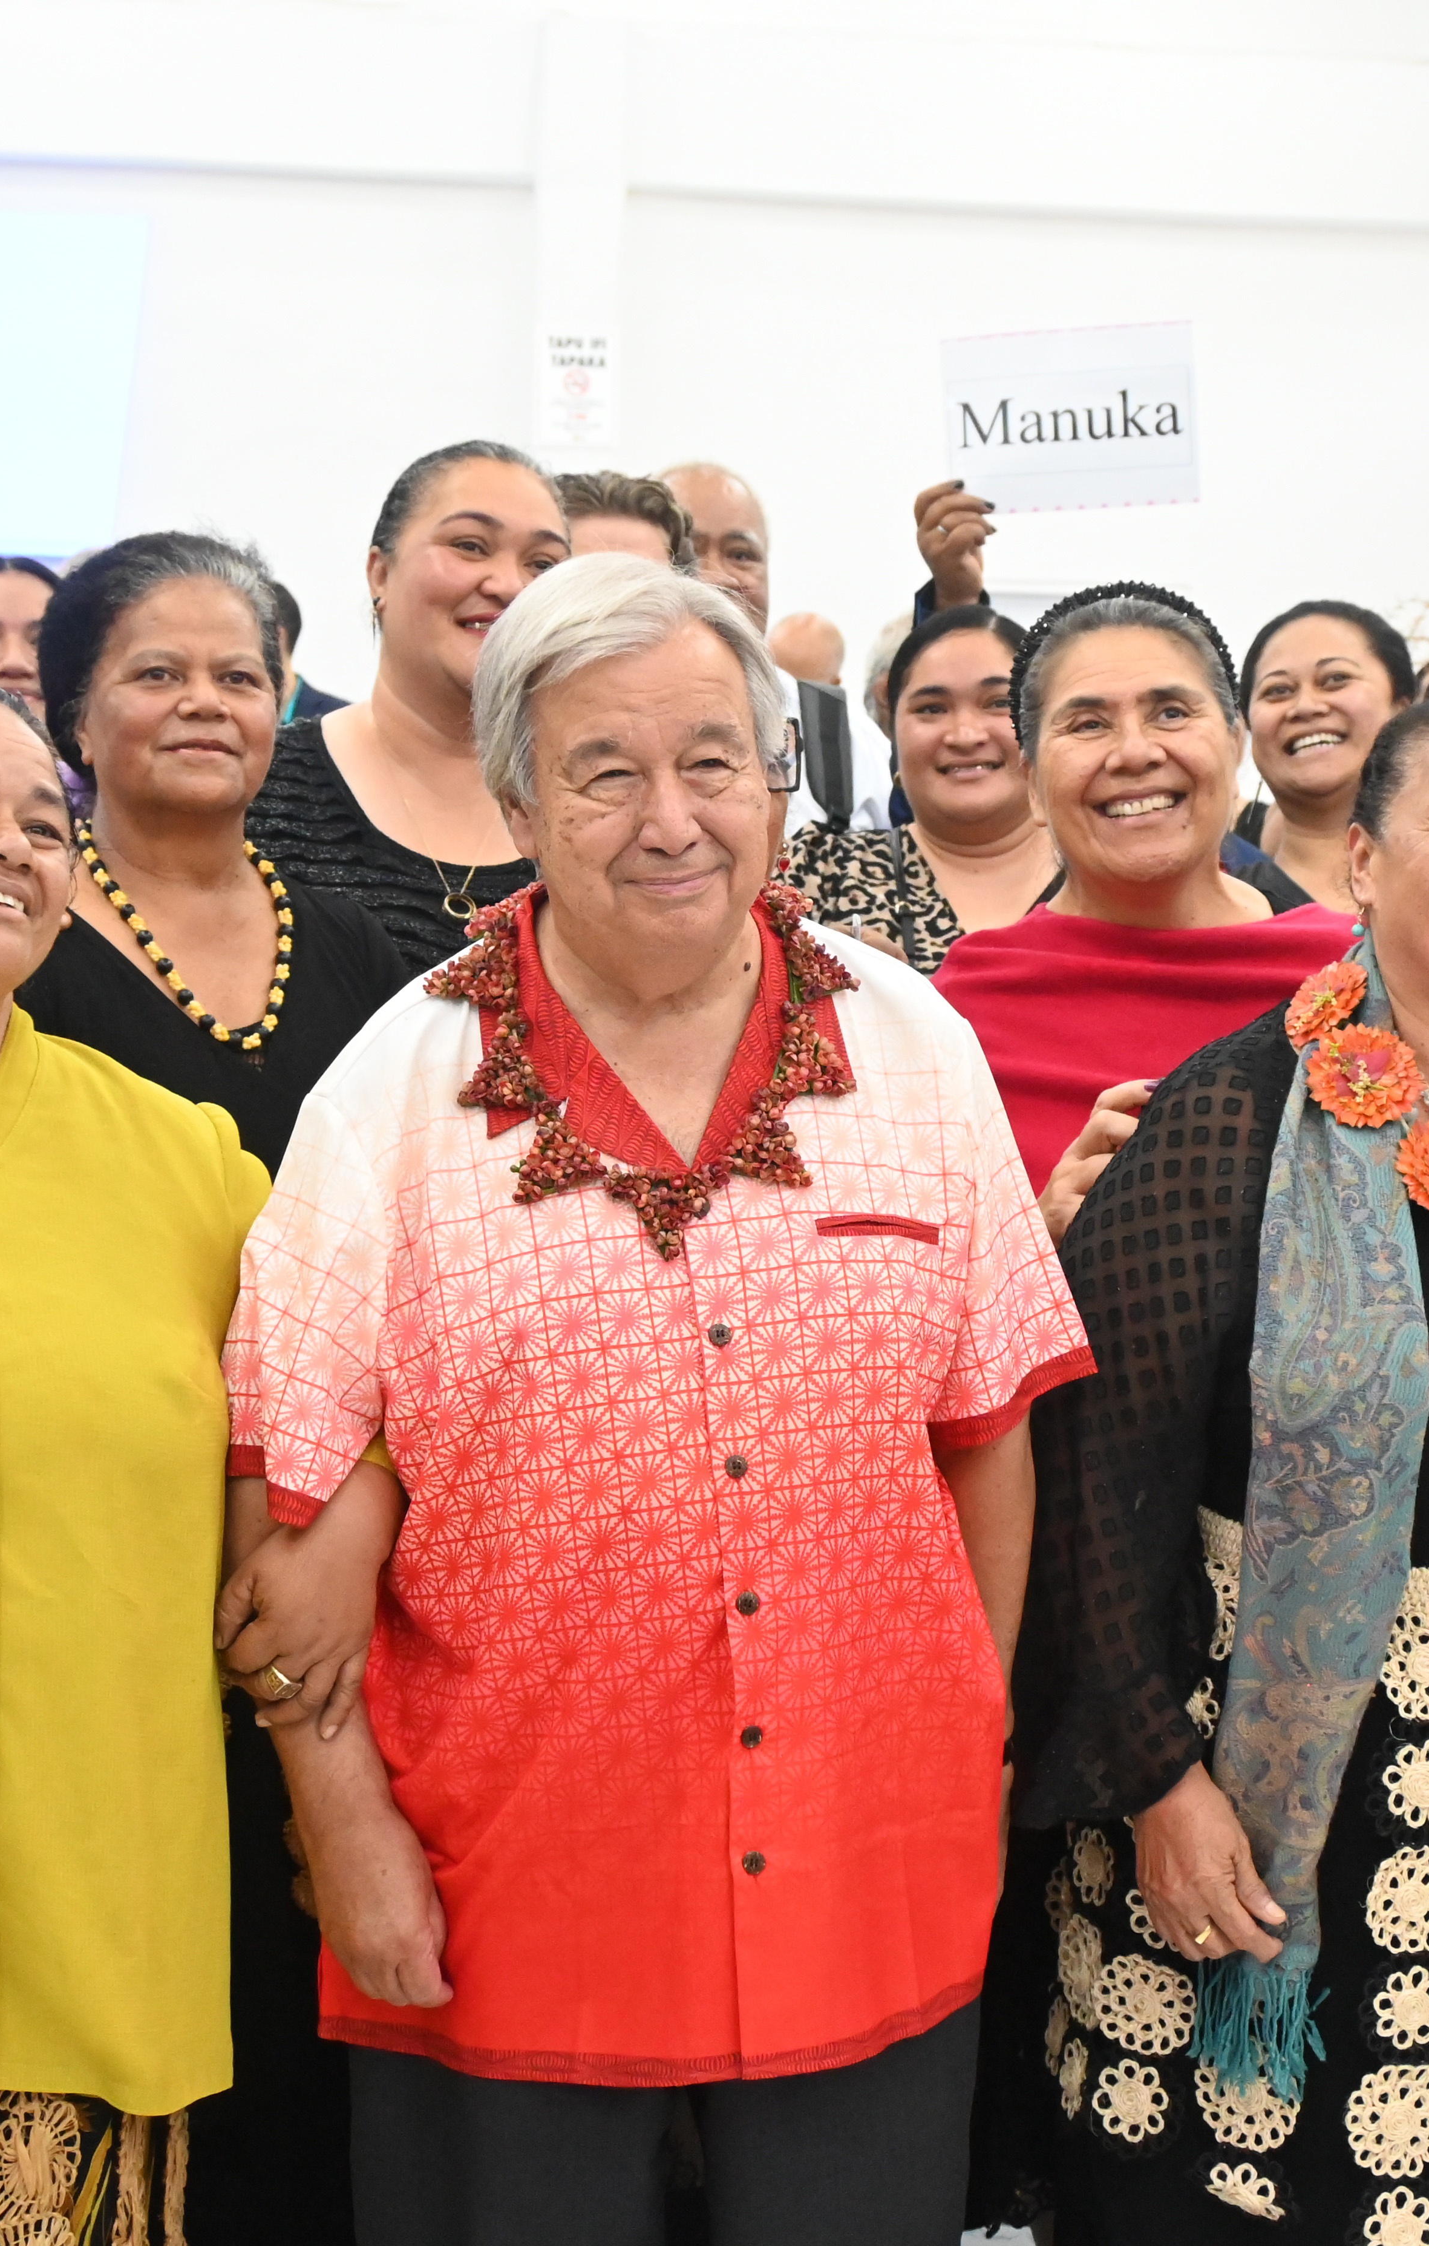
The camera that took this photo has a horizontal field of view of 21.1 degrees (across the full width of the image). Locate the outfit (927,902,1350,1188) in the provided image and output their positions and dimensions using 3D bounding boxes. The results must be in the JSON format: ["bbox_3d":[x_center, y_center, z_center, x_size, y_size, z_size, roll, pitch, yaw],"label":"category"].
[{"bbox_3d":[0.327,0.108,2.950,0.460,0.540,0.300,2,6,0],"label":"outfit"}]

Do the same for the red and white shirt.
[{"bbox_3d":[-0.037,0.207,2.420,0.523,0.695,0.340,0,5,-15],"label":"red and white shirt"}]

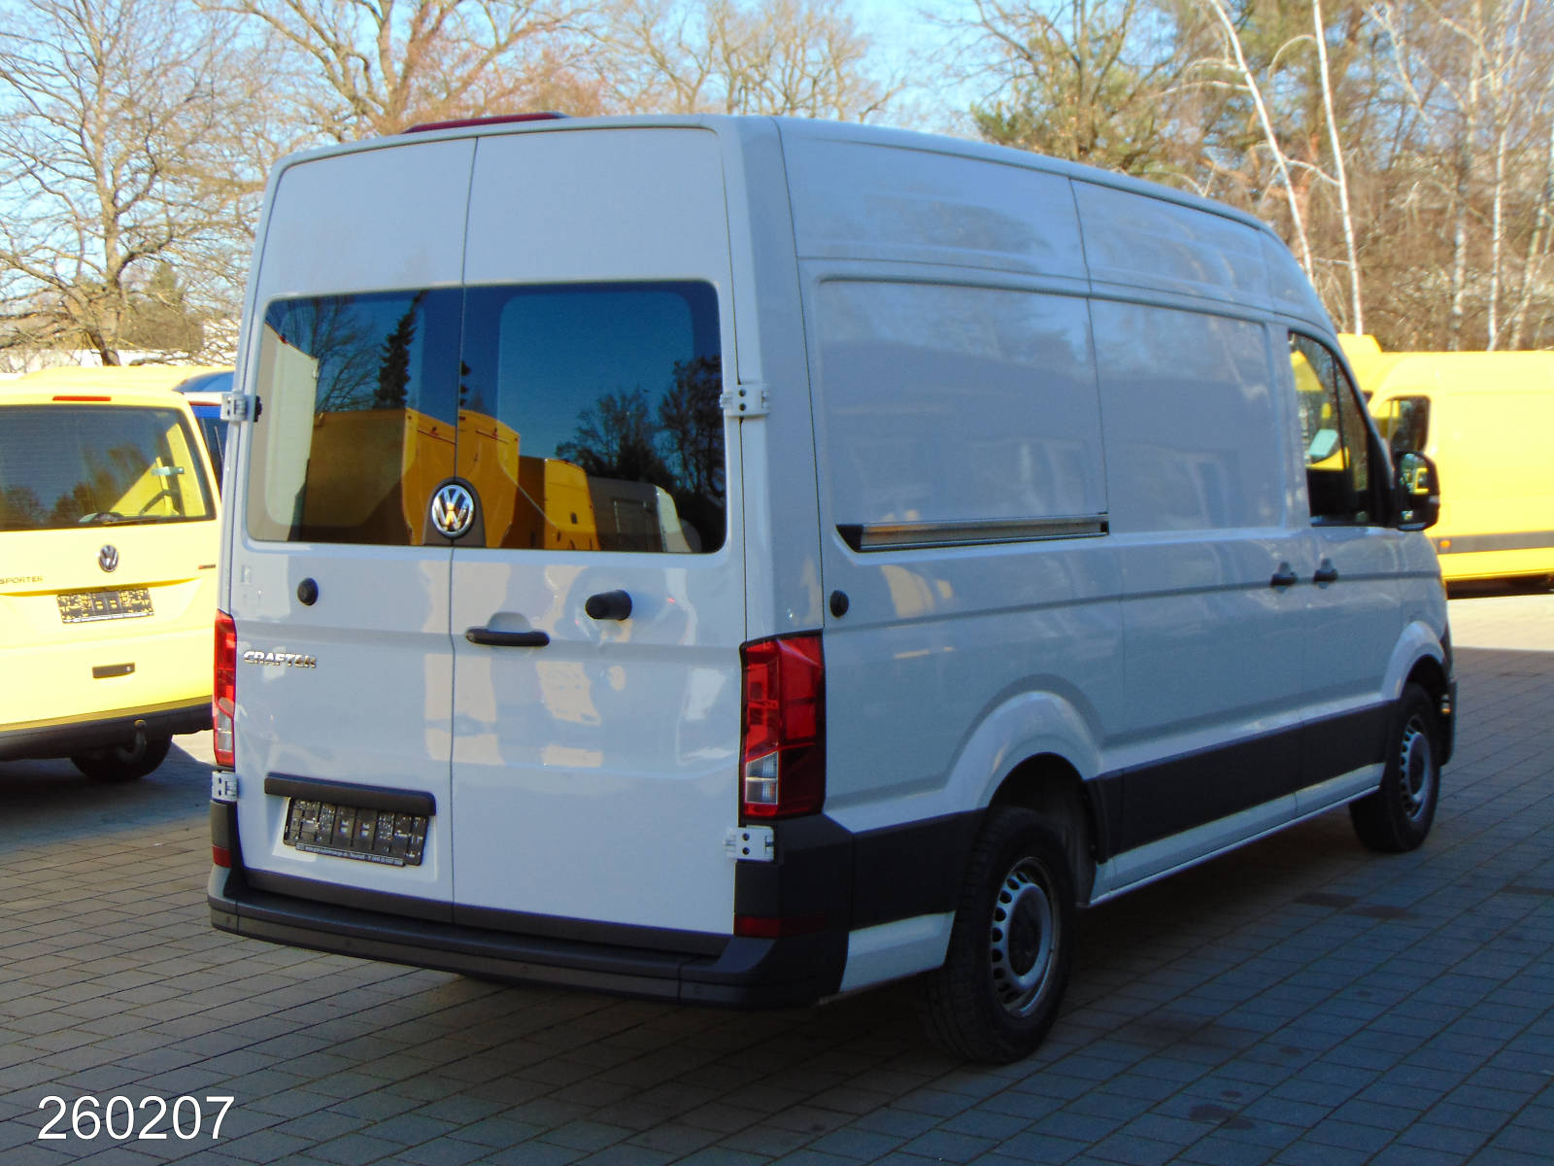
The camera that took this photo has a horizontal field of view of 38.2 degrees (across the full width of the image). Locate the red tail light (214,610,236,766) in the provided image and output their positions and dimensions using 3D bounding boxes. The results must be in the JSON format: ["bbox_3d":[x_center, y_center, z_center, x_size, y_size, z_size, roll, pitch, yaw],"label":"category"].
[{"bbox_3d":[-1.524,0.272,6.159,0.165,0.440,0.130,2,4,32],"label":"red tail light"}]

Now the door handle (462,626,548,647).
[{"bbox_3d":[-0.657,0.135,5.458,0.265,0.045,0.050,2,4,32],"label":"door handle"}]

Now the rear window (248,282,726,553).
[{"bbox_3d":[-0.776,-0.409,5.599,1.540,0.650,0.065,2,1,32],"label":"rear window"}]

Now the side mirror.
[{"bbox_3d":[2.473,-0.356,8.678,0.200,0.305,0.170,2,4,32],"label":"side mirror"}]

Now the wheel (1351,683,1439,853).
[{"bbox_3d":[2.566,0.756,9.312,0.205,0.690,0.690,2,4,32],"label":"wheel"}]

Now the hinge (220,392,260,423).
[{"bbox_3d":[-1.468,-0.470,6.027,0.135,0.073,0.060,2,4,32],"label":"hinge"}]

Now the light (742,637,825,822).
[{"bbox_3d":[0.016,0.328,5.190,0.165,0.440,0.130,2,4,32],"label":"light"}]

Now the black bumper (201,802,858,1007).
[{"bbox_3d":[-0.760,0.730,5.689,2.000,0.460,0.345,2,4,32],"label":"black bumper"}]

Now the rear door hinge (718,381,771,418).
[{"bbox_3d":[-0.080,-0.419,5.154,0.130,0.073,0.060,2,4,32],"label":"rear door hinge"}]

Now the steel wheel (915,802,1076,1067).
[{"bbox_3d":[0.625,0.969,6.241,0.205,0.690,0.690,2,4,32],"label":"steel wheel"}]

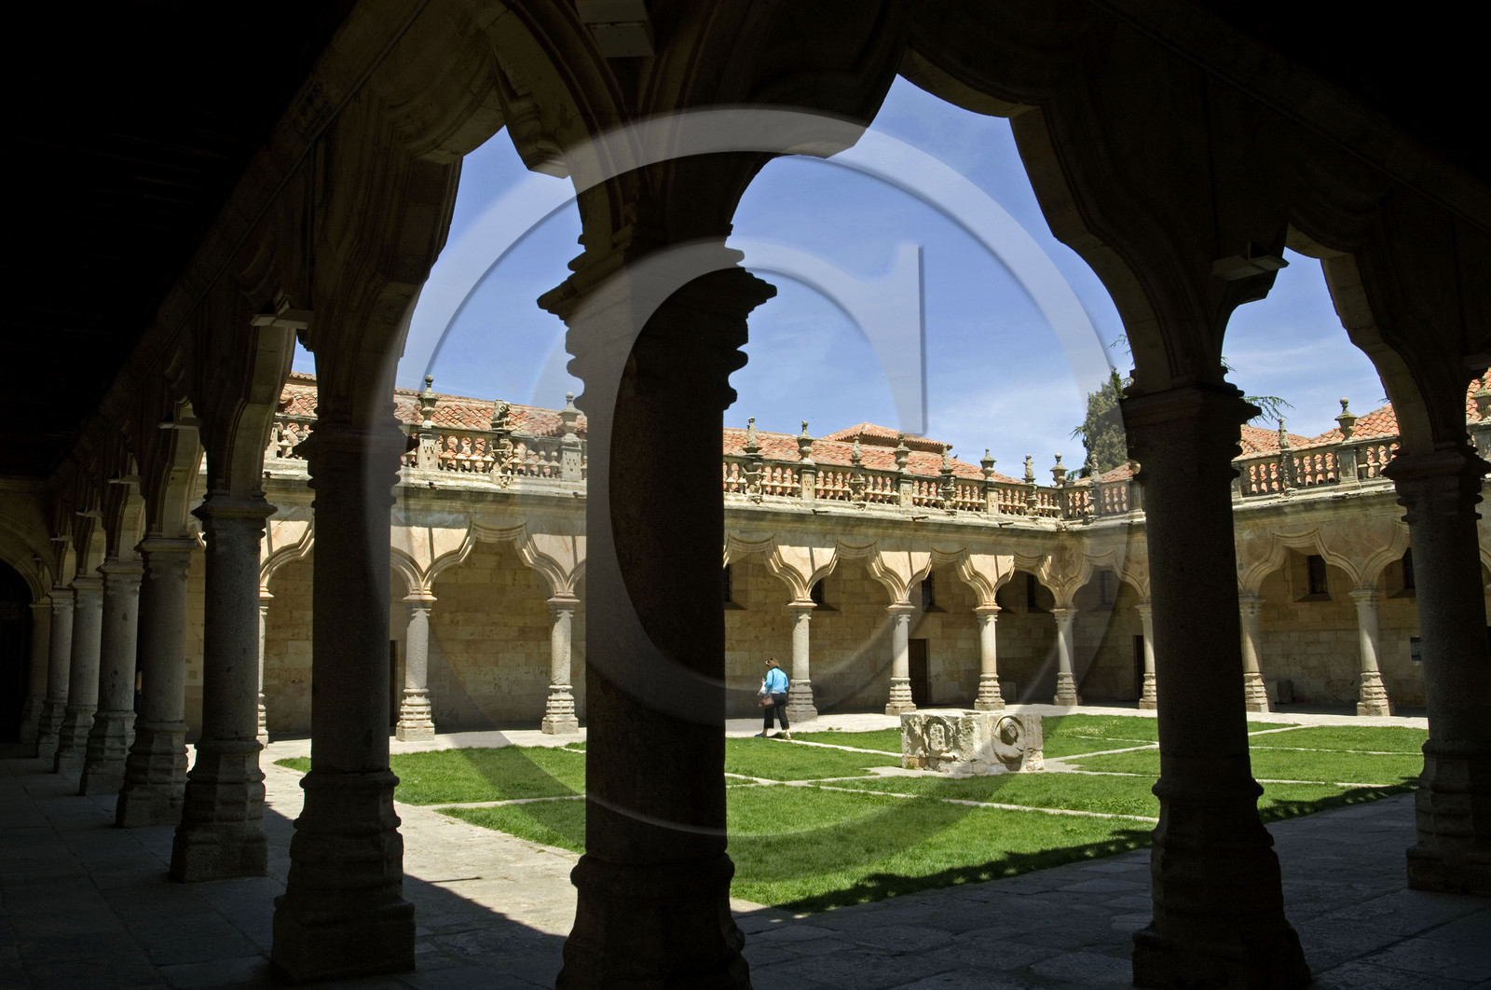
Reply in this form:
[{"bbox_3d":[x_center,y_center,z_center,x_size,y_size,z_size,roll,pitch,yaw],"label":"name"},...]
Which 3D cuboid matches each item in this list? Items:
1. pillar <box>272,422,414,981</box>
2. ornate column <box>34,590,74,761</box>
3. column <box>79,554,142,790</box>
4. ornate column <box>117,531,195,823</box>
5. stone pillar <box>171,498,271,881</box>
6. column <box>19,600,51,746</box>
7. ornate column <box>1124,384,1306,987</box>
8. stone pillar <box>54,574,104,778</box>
[{"bbox_3d":[-2.222,1.097,6.529,0.591,2.954,0.591,5,-9,-34],"label":"pillar"},{"bbox_3d":[-12.385,3.259,21.016,0.594,2.965,0.594,5,-9,-35],"label":"ornate column"},{"bbox_3d":[-8.226,2.388,15.119,0.594,2.965,0.594,5,-9,-35],"label":"column"},{"bbox_3d":[-6.197,1.963,12.242,0.594,2.965,0.594,5,-9,-35],"label":"ornate column"},{"bbox_3d":[-4.215,1.548,9.431,0.594,2.965,0.594,5,-9,-35],"label":"stone pillar"},{"bbox_3d":[-14.942,3.795,24.641,0.594,2.965,0.594,5,-9,-35],"label":"column"},{"bbox_3d":[2.302,0.947,5.869,0.591,2.954,0.591,6,-10,-39],"label":"ornate column"},{"bbox_3d":[-10.292,2.821,18.048,0.594,2.965,0.594,5,-9,-35],"label":"stone pillar"}]

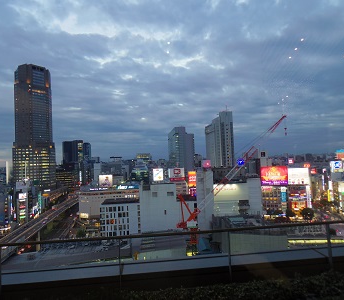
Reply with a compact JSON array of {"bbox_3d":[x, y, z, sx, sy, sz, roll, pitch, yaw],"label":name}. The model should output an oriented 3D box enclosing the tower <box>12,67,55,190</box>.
[{"bbox_3d":[-195.775,-25.157,379.831,50.000,176.000,46.000,-1,-3,-30],"label":"tower"}]

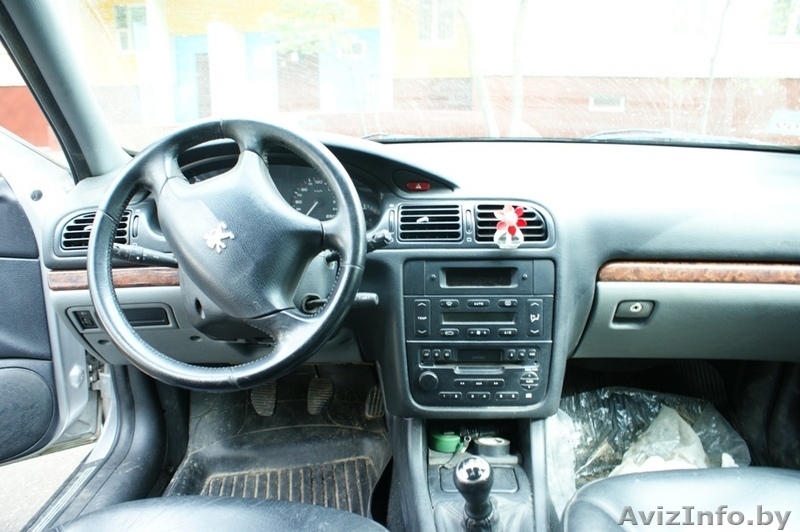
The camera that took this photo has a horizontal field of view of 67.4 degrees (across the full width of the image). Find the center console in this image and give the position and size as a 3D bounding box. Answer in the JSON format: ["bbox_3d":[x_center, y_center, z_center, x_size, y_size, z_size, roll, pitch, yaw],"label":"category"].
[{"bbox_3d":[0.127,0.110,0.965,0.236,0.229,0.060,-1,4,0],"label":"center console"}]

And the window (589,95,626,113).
[{"bbox_3d":[7.026,-5.503,20.300,1.280,0.600,0.120,-1,14,-3],"label":"window"}]

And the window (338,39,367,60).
[{"bbox_3d":[-1.585,-7.223,20.000,0.920,0.700,0.120,-1,14,-3],"label":"window"}]

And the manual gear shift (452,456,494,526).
[{"bbox_3d":[0.088,0.271,0.720,0.050,0.090,0.050,-1,22,0],"label":"manual gear shift"}]

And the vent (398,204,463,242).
[{"bbox_3d":[0.049,-0.068,0.955,0.099,0.058,0.030,-1,4,0],"label":"vent"}]

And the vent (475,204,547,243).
[{"bbox_3d":[0.176,-0.068,0.955,0.112,0.058,0.030,-1,4,0],"label":"vent"}]

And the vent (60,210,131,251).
[{"bbox_3d":[-0.484,-0.057,0.955,0.109,0.060,0.030,-1,4,0],"label":"vent"}]

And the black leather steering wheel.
[{"bbox_3d":[-0.237,-0.018,0.837,0.377,0.377,0.095,0,-11,0],"label":"black leather steering wheel"}]

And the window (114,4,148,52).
[{"bbox_3d":[-8.811,-7.765,19.600,1.150,1.500,0.120,-1,14,-3],"label":"window"}]

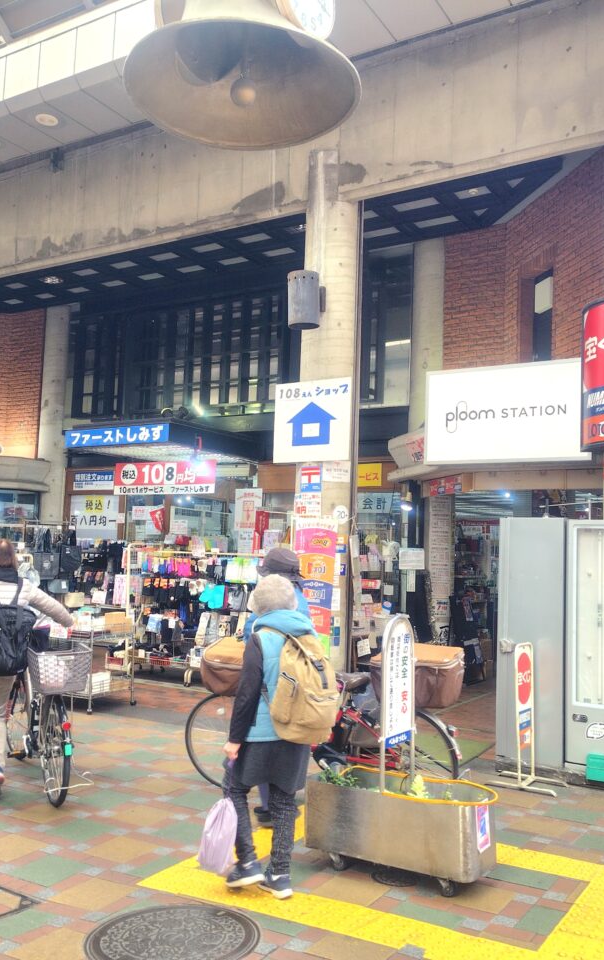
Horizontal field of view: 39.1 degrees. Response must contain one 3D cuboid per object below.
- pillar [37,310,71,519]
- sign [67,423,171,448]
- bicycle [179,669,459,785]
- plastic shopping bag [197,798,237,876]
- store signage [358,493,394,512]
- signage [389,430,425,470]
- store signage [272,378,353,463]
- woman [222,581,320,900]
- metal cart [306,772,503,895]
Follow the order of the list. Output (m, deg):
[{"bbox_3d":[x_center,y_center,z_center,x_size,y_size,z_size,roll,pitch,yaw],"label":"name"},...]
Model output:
[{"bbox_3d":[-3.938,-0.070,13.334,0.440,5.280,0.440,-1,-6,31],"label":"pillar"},{"bbox_3d":[-2.084,-0.491,9.614,1.580,0.210,0.100,-1,-6,32],"label":"sign"},{"bbox_3d":[0.105,1.542,5.355,1.780,1.000,0.520,0,-5,20],"label":"bicycle"},{"bbox_3d":[-0.387,1.630,3.900,0.190,0.350,0.140,6,-6,-37],"label":"plastic shopping bag"},{"bbox_3d":[0.849,0.266,9.822,0.460,0.240,0.040,-1,-6,32],"label":"store signage"},{"bbox_3d":[1.133,-0.338,9.189,0.220,0.380,0.850,3,-5,-14],"label":"signage"},{"bbox_3d":[0.104,-0.563,7.994,0.840,0.770,0.080,-1,-6,32],"label":"store signage"},{"bbox_3d":[-0.128,1.170,3.991,0.480,1.450,0.480,-2,-6,38],"label":"woman"},{"bbox_3d":[0.471,1.722,4.201,0.950,0.430,0.450,-1,-6,32],"label":"metal cart"}]

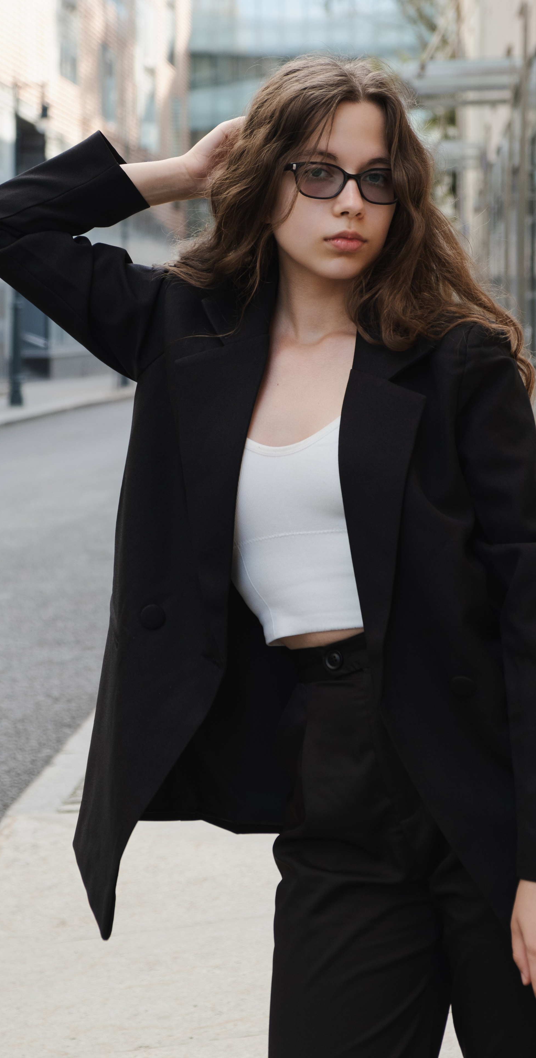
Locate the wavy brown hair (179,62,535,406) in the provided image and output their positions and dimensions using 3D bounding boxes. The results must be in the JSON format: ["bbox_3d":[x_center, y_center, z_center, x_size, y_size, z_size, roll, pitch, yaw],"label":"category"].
[{"bbox_3d":[0.089,-0.331,2.360,0.360,0.365,0.260,-1,6,-16],"label":"wavy brown hair"}]

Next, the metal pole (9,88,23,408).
[{"bbox_3d":[-3.639,-4.087,31.000,0.190,4.650,0.190,0,5,0],"label":"metal pole"}]

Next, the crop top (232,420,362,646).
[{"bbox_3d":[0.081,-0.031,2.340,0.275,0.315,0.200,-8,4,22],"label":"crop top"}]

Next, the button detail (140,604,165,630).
[{"bbox_3d":[-0.122,0.094,2.280,0.027,0.028,0.007,1,5,14],"label":"button detail"}]

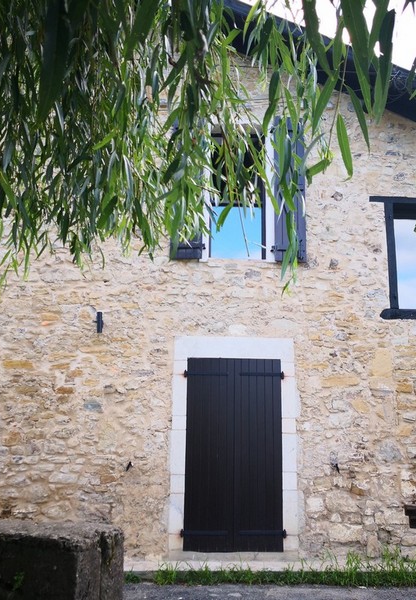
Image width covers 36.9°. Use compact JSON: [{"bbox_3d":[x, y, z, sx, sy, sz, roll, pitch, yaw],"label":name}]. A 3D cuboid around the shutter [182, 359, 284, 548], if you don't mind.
[{"bbox_3d":[0.292,1.714,7.018,1.095,2.097,0.060,1,-13,-2],"label":"shutter"}]

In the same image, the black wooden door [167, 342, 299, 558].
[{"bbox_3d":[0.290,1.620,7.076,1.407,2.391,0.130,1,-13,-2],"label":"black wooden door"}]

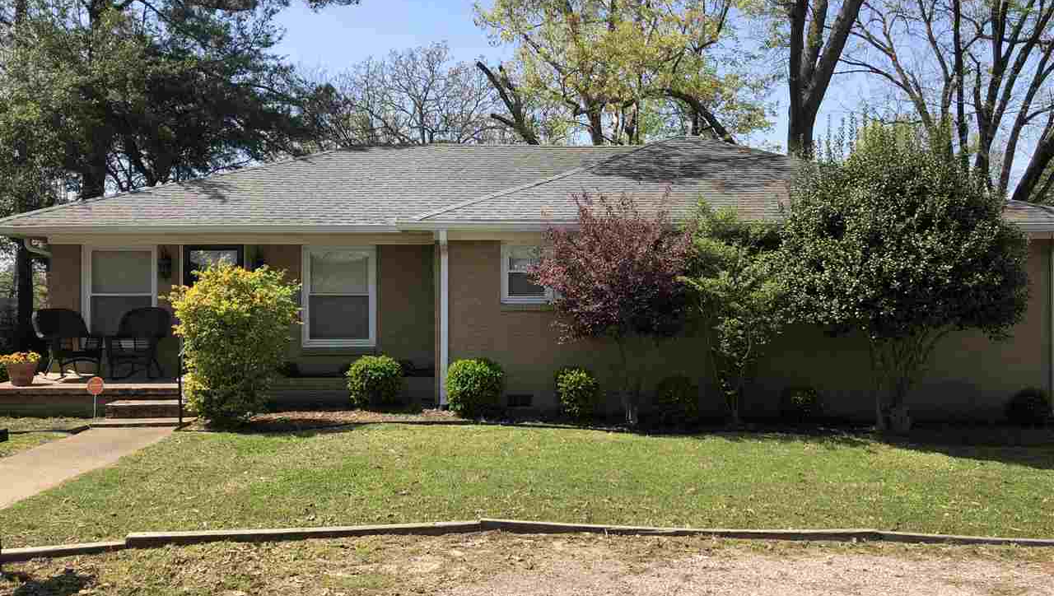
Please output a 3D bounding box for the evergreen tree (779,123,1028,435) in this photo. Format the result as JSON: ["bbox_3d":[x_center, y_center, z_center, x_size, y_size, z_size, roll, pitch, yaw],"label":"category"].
[{"bbox_3d":[4.820,-0.260,10.900,3.180,3.980,2.850,0,0,0],"label":"evergreen tree"}]

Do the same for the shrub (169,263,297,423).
[{"bbox_3d":[-3.860,0.585,11.300,1.700,2.100,1.550,0,0,0],"label":"shrub"}]

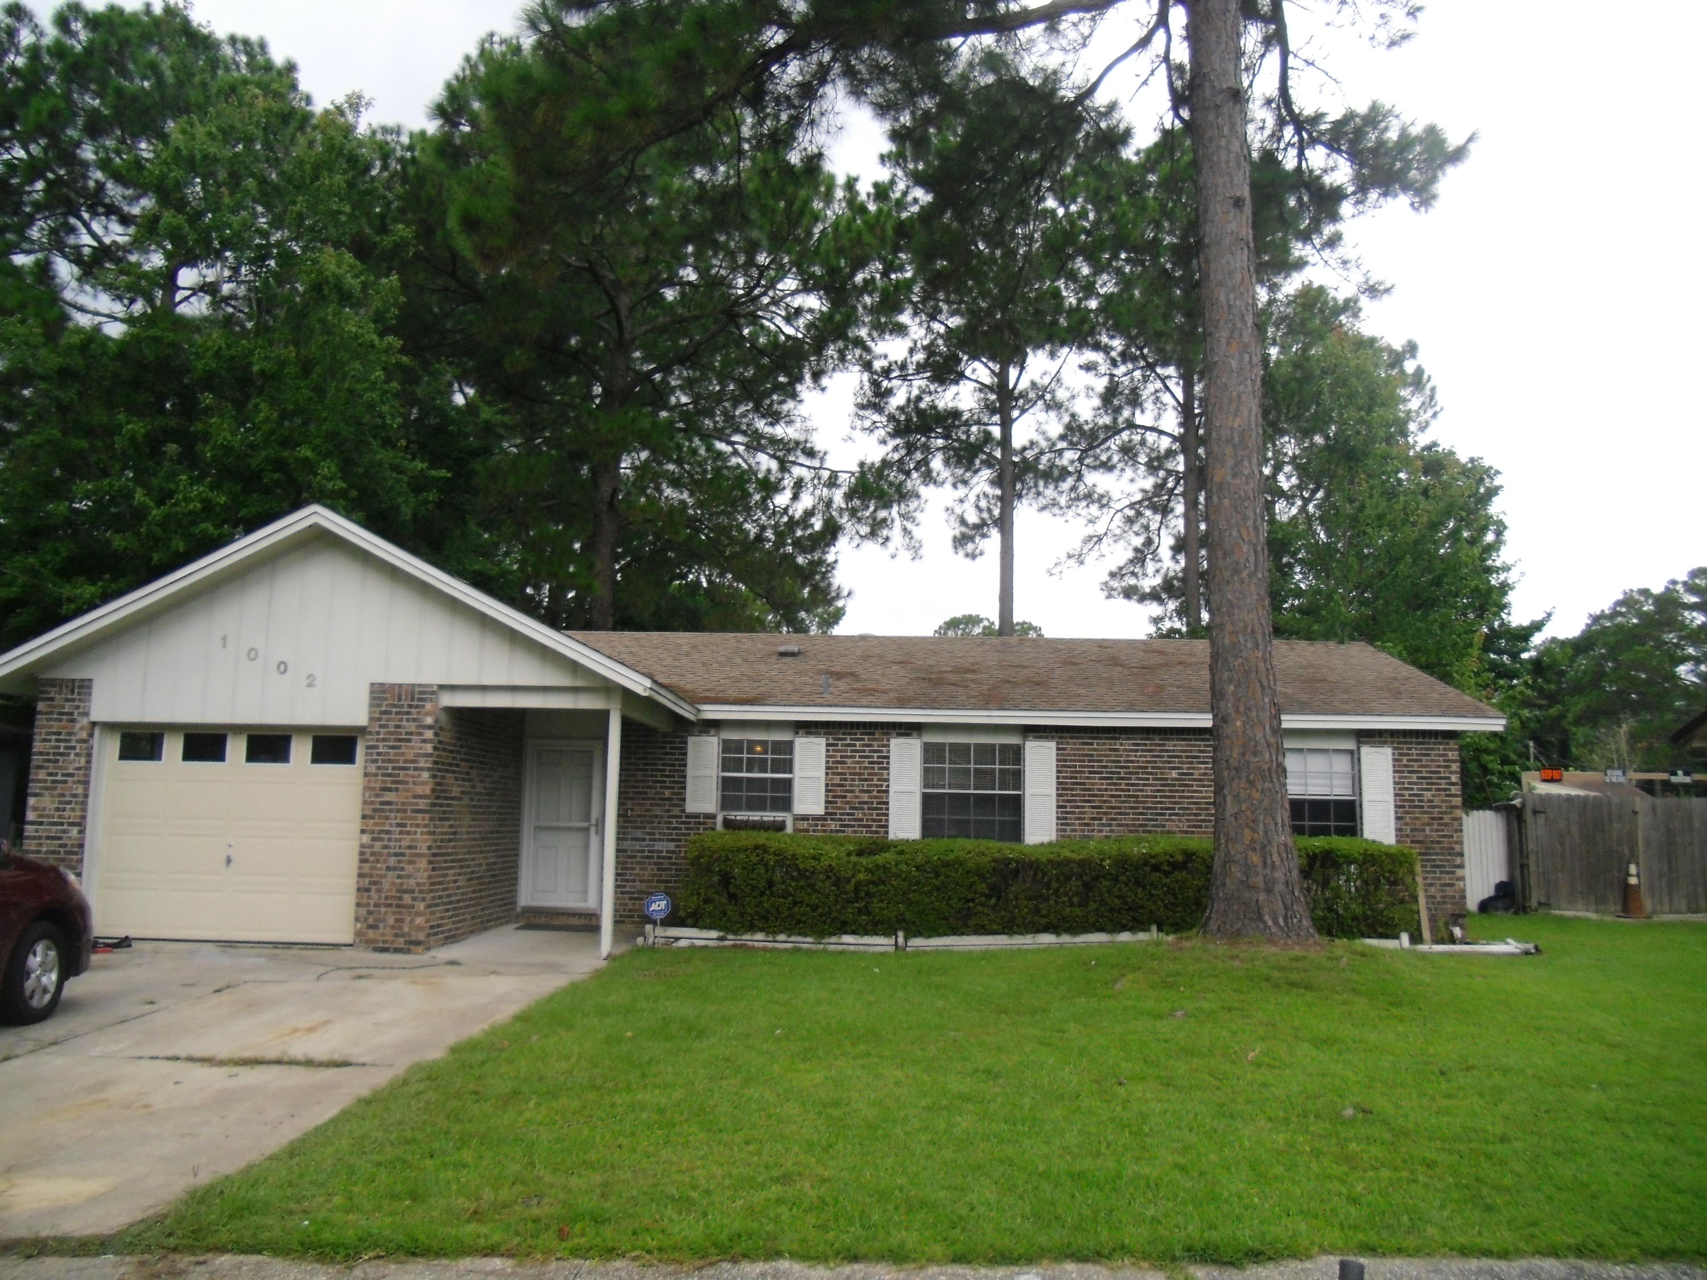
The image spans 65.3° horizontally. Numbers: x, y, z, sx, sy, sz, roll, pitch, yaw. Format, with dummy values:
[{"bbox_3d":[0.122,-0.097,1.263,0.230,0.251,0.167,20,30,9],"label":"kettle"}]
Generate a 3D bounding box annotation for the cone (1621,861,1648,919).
[{"bbox_3d":[11.787,3.771,20.100,0.390,0.870,0.390,3,-8,-15],"label":"cone"}]

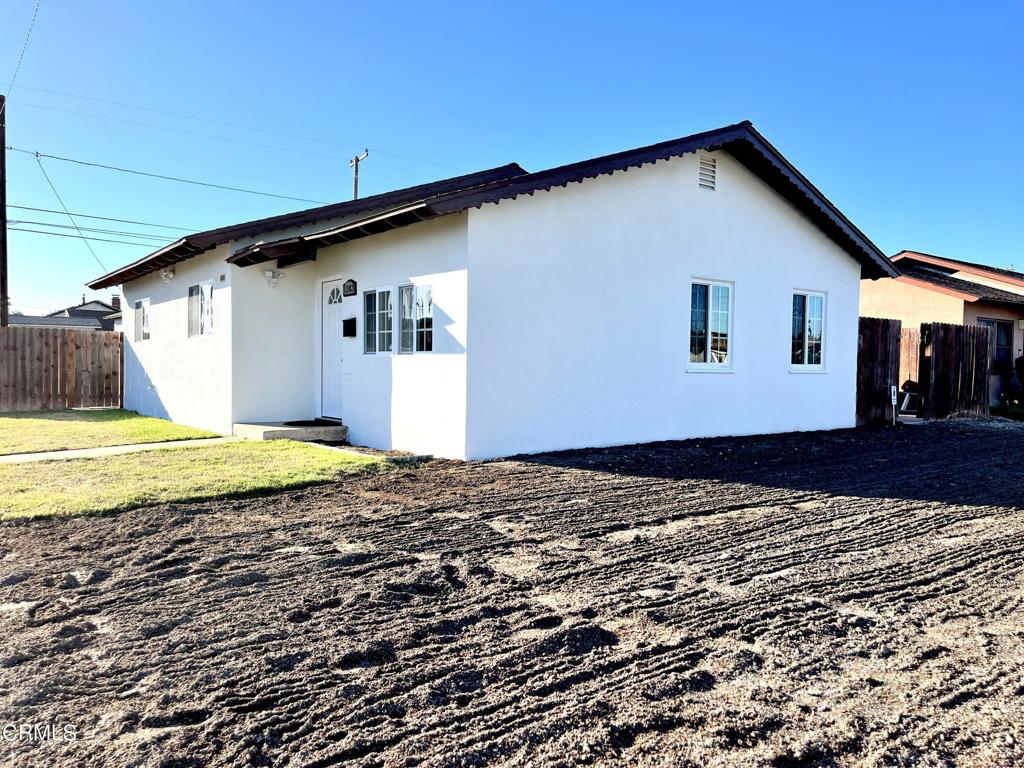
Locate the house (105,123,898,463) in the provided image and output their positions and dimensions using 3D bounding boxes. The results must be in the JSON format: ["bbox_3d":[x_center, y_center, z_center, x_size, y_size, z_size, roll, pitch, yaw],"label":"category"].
[{"bbox_3d":[-1.432,-1.663,15.543,10.867,4.692,12.995,-1,2,-37],"label":"house"}]

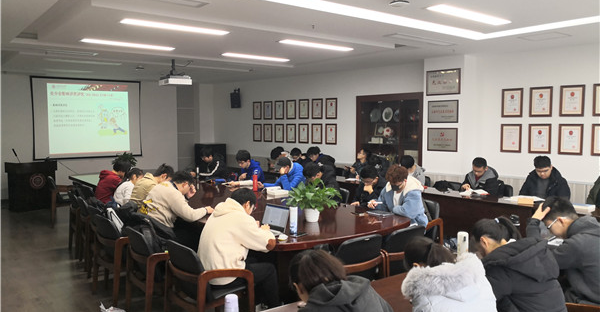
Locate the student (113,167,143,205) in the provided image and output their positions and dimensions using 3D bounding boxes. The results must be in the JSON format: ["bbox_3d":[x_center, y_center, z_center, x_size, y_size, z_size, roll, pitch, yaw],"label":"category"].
[{"bbox_3d":[-2.110,0.676,5.720,0.680,1.120,0.460,-4,6,-40],"label":"student"}]

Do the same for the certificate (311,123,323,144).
[{"bbox_3d":[0.356,-0.459,9.845,0.030,0.410,0.329,-4,5,-38],"label":"certificate"}]

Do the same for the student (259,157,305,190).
[{"bbox_3d":[-0.210,0.598,6.250,0.720,1.170,0.530,-4,6,-40],"label":"student"}]

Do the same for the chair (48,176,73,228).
[{"bbox_3d":[-4.198,0.781,8.384,0.580,0.860,0.570,-3,5,-35],"label":"chair"}]

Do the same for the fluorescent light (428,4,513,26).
[{"bbox_3d":[1.657,-1.367,4.510,1.200,0.060,0.190,-4,5,-39],"label":"fluorescent light"}]

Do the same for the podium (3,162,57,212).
[{"bbox_3d":[-5.617,0.629,9.806,0.800,0.980,0.550,-3,5,-37],"label":"podium"}]

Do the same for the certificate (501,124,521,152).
[{"bbox_3d":[2.818,-0.234,6.250,0.025,0.375,0.270,-4,5,-44],"label":"certificate"}]

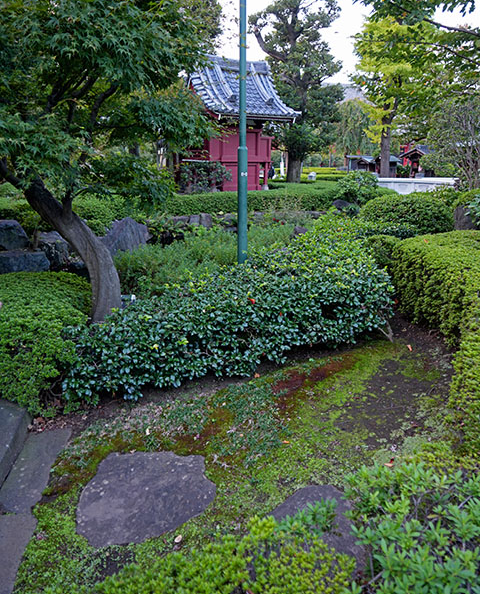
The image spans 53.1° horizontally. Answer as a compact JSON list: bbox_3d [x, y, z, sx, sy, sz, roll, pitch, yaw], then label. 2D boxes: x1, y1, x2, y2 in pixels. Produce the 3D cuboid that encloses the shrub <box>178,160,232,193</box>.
[{"bbox_3d":[-1.136,-3.986,15.811,1.750,1.100,1.300,0,16,0],"label":"shrub"}]

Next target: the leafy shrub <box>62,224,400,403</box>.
[{"bbox_3d":[0.300,0.016,4.314,3.300,0.640,1.500,-11,19,-34],"label":"leafy shrub"}]

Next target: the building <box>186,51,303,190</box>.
[{"bbox_3d":[-0.303,-6.733,19.066,3.413,4.968,3.996,-10,20,-30],"label":"building"}]

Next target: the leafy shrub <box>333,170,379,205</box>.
[{"bbox_3d":[2.939,-2.739,12.006,1.150,0.920,1.050,3,16,10],"label":"leafy shrub"}]

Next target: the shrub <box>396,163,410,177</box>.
[{"bbox_3d":[8.250,-6.315,24.212,0.720,0.760,0.700,0,17,0],"label":"shrub"}]

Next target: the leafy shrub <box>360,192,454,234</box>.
[{"bbox_3d":[3.120,-1.546,8.939,1.620,0.870,1.400,0,17,0],"label":"leafy shrub"}]

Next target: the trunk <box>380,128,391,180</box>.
[{"bbox_3d":[7.560,-7.352,24.941,0.500,3.200,0.500,4,16,14],"label":"trunk"}]

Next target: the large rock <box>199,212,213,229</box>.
[{"bbox_3d":[-0.779,-1.716,10.839,0.320,0.420,0.300,0,16,0],"label":"large rock"}]

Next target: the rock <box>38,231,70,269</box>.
[{"bbox_3d":[-2.658,-0.659,6.877,0.460,0.520,0.420,-4,16,-14],"label":"rock"}]

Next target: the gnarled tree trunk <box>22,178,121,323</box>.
[{"bbox_3d":[-1.470,-0.367,4.227,0.850,1.270,0.450,0,17,0],"label":"gnarled tree trunk"}]

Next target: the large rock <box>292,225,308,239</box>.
[{"bbox_3d":[1.020,-1.025,8.157,0.340,0.370,0.300,0,17,0],"label":"large rock"}]

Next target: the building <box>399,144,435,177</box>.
[{"bbox_3d":[9.506,-7.285,25.999,1.700,2.200,1.800,12,20,36],"label":"building"}]

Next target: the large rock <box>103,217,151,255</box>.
[{"bbox_3d":[-1.680,-0.841,7.010,0.780,0.690,0.550,0,17,0],"label":"large rock"}]

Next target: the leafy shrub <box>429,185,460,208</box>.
[{"bbox_3d":[5.521,-2.673,12.959,0.850,0.650,0.800,6,17,19],"label":"leafy shrub"}]

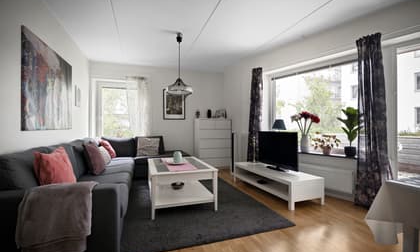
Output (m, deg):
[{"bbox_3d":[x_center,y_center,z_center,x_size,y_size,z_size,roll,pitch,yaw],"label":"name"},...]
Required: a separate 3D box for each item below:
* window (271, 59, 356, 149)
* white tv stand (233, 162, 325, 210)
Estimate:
[{"bbox_3d":[1.732,-0.282,3.231,0.100,1.430,1.540,1,-2,-39],"label":"window"},{"bbox_3d":[0.989,0.863,3.053,0.543,0.350,1.481,1,-1,-20],"label":"white tv stand"}]

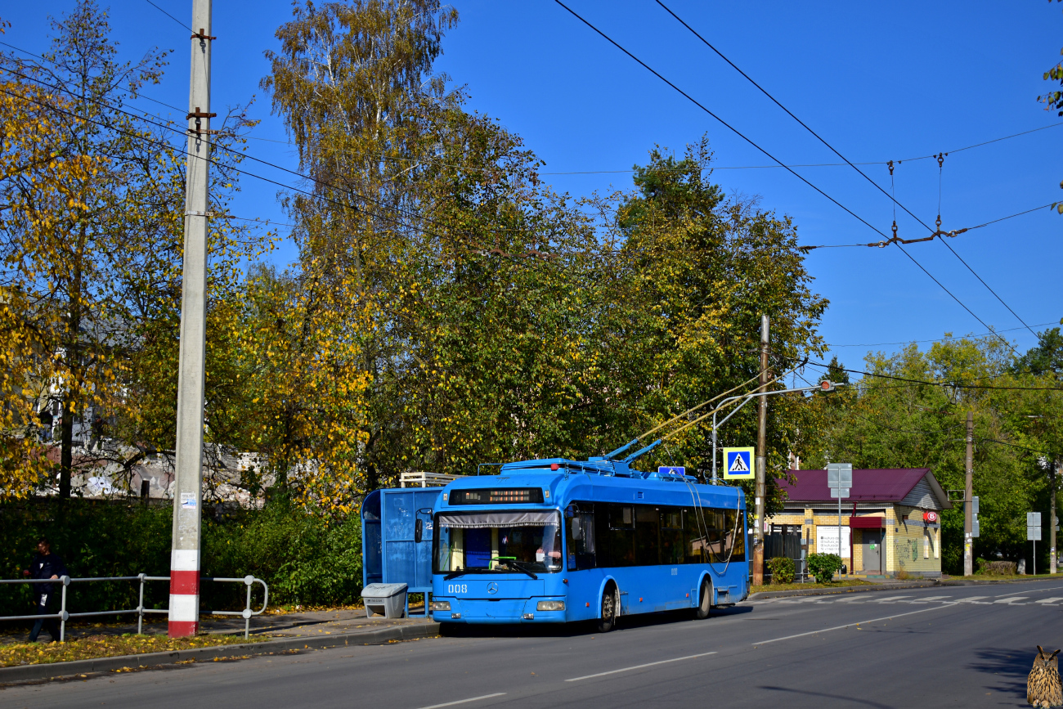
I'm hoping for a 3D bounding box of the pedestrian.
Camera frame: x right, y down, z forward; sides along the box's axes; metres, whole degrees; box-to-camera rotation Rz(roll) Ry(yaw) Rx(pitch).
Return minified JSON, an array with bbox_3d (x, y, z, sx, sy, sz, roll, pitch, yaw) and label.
[{"bbox_3d":[-7.835,3.806,28.500,0.530,1.720,0.550,-4,-8,35],"label":"pedestrian"}]

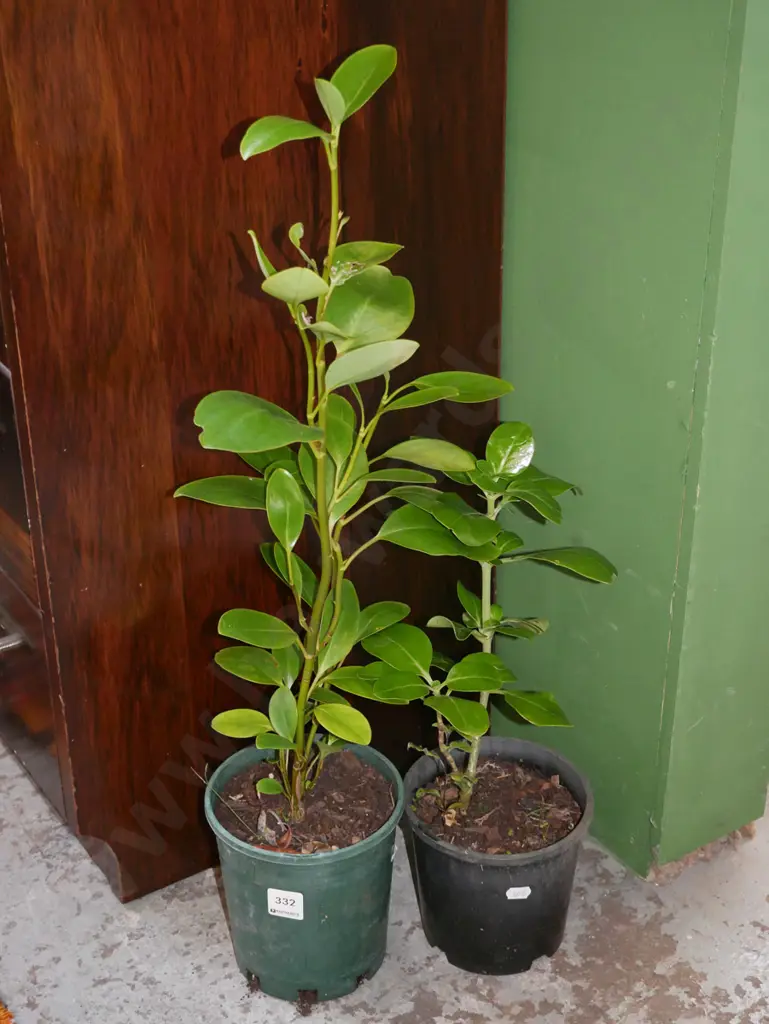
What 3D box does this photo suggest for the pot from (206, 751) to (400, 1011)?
[{"bbox_3d":[-0.080,0.373,1.846,0.200,0.207,0.200,0,30,0],"label":"pot"}]

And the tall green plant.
[{"bbox_3d":[-0.039,-0.026,1.606,0.310,0.785,0.260,0,30,0],"label":"tall green plant"}]

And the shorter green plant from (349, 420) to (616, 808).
[{"bbox_3d":[0.094,0.115,1.736,0.265,0.455,0.240,0,30,0],"label":"shorter green plant"}]

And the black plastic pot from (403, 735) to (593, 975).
[{"bbox_3d":[0.120,0.385,1.950,0.204,0.184,0.204,0,32,0],"label":"black plastic pot"}]

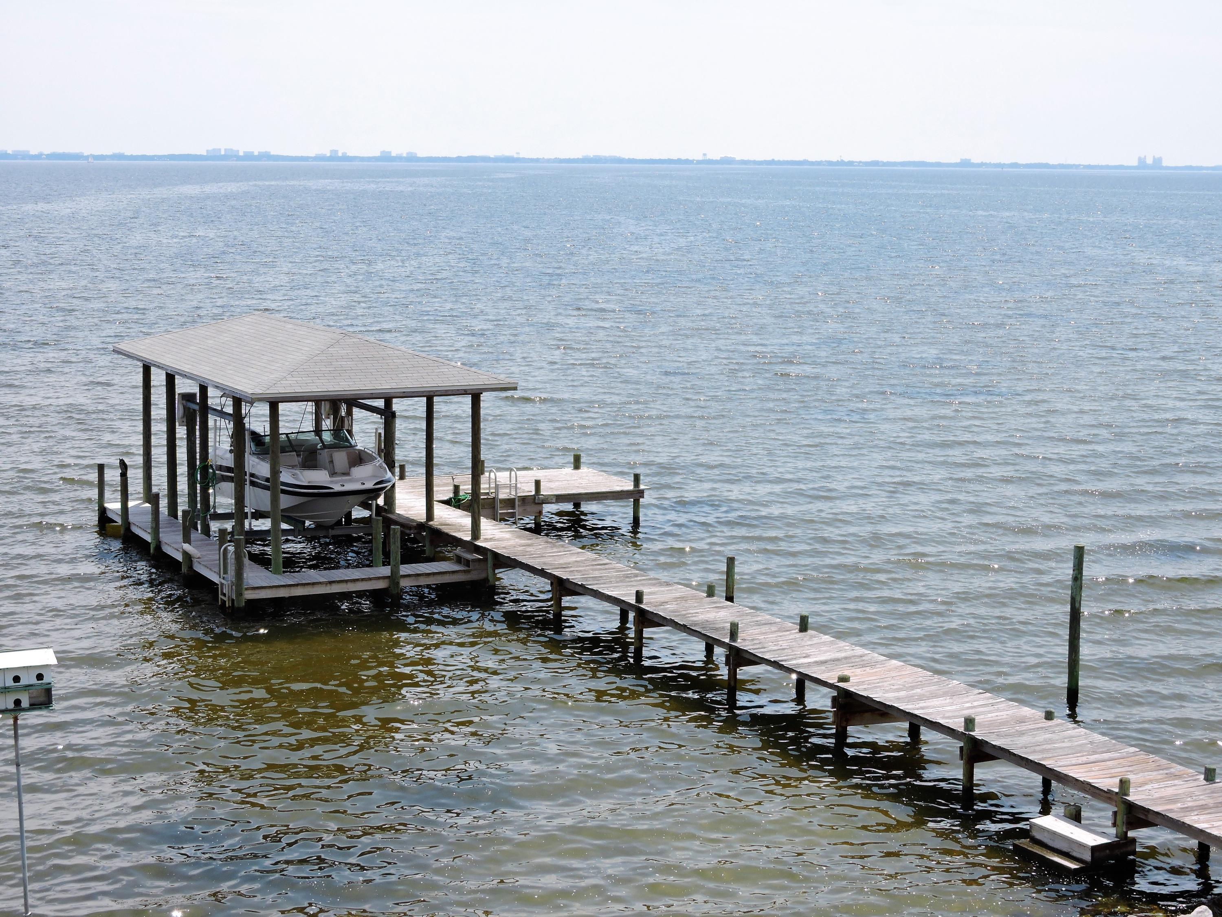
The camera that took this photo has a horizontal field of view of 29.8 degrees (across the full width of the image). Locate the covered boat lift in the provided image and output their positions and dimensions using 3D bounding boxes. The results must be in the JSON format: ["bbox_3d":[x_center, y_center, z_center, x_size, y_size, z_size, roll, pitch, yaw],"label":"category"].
[{"bbox_3d":[-6.450,-0.455,47.084,5.500,4.690,11.320,-3,8,-25],"label":"covered boat lift"}]

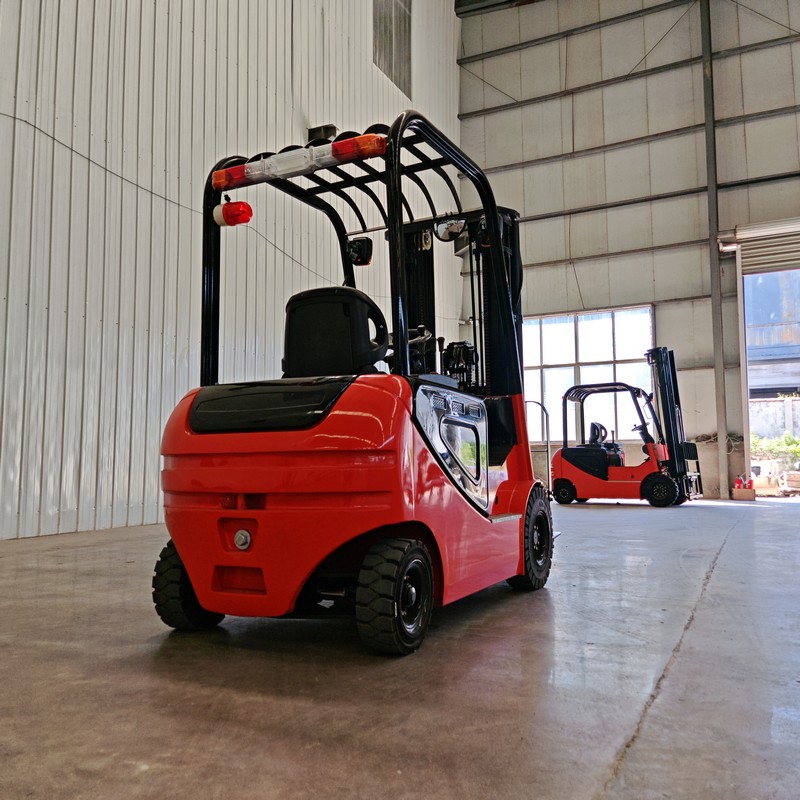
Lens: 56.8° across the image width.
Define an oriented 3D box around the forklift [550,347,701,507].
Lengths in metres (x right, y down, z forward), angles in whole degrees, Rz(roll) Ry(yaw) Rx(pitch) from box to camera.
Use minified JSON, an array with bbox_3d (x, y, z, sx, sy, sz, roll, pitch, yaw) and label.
[{"bbox_3d":[4.151,0.540,13.726,2.639,2.786,1.169,-3,-6,32],"label":"forklift"}]

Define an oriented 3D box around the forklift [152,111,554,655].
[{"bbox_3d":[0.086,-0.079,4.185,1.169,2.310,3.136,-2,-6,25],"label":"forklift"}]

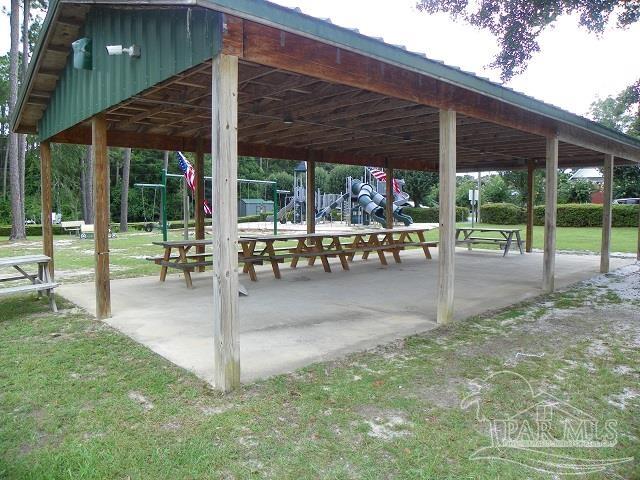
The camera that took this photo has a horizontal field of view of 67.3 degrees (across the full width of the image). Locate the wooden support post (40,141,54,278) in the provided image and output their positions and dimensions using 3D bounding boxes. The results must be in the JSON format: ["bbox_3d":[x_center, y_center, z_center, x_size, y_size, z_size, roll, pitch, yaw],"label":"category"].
[{"bbox_3d":[-4.603,-0.427,8.156,0.145,2.560,0.145,-4,6,-42],"label":"wooden support post"}]

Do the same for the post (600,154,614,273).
[{"bbox_3d":[5.914,-0.535,9.889,0.145,2.517,0.145,-4,6,-42],"label":"post"}]

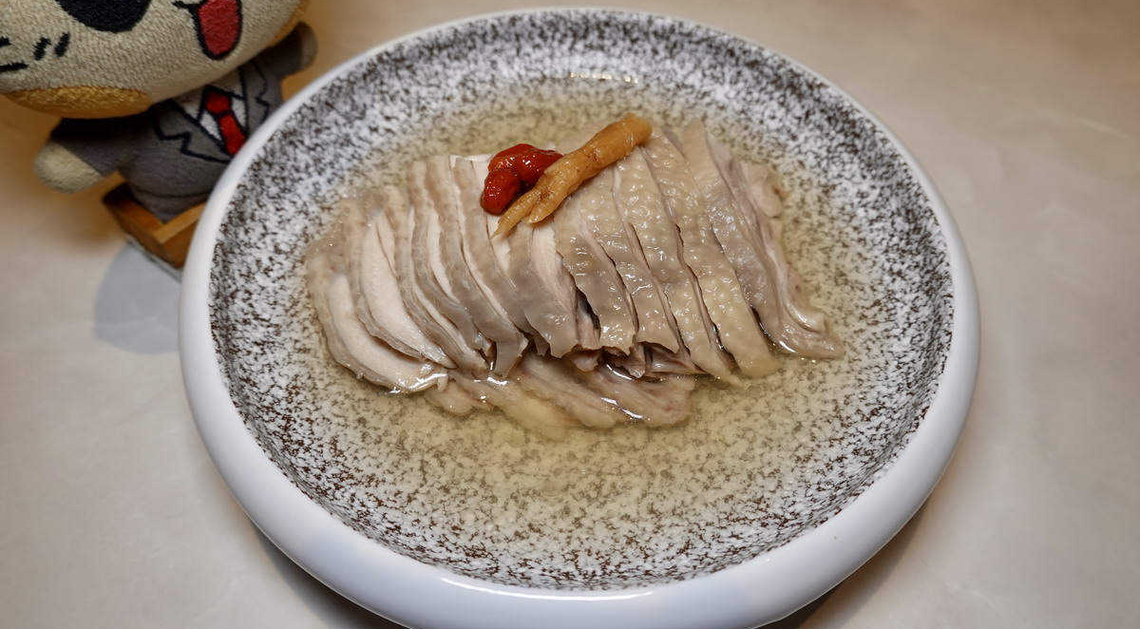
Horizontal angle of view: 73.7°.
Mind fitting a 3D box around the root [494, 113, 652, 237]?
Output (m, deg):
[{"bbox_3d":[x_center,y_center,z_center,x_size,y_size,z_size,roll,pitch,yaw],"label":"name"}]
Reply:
[{"bbox_3d":[0.001,-0.047,0.256,0.014,0.011,0.073,38,64,23],"label":"root"}]

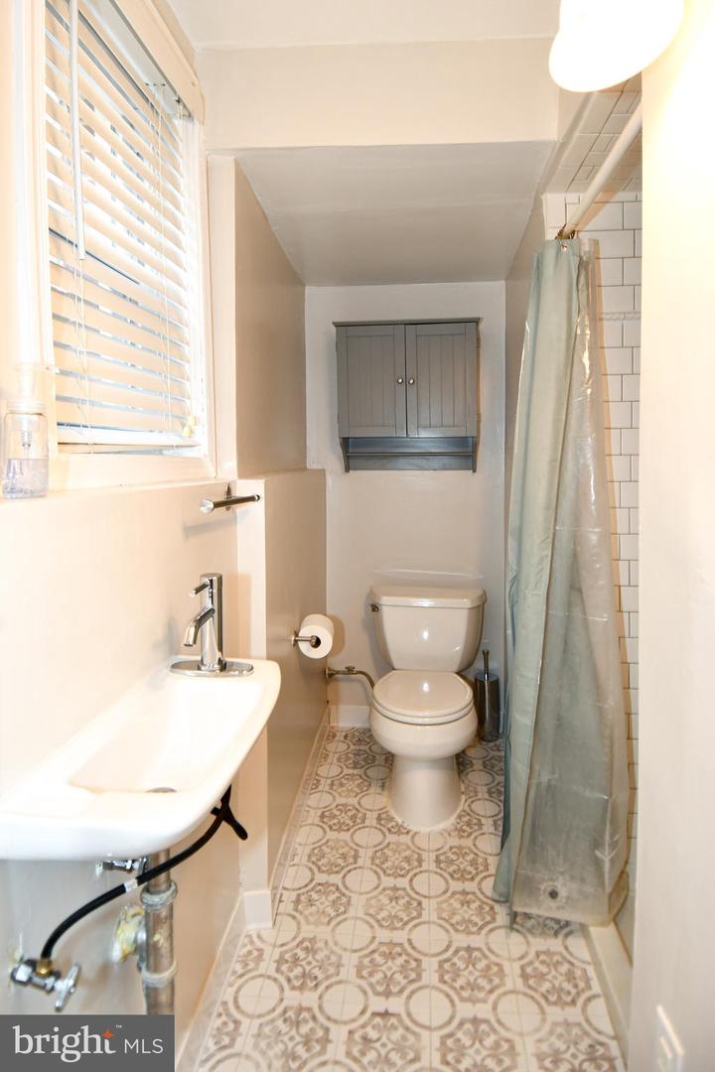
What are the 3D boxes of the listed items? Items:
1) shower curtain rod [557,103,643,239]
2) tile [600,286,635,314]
[{"bbox_3d":[0.555,-0.841,1.220,0.028,0.029,0.635,0,5,6],"label":"shower curtain rod"},{"bbox_3d":[0.714,-0.673,1.542,0.153,0.075,0.010,0,5,6],"label":"tile"}]

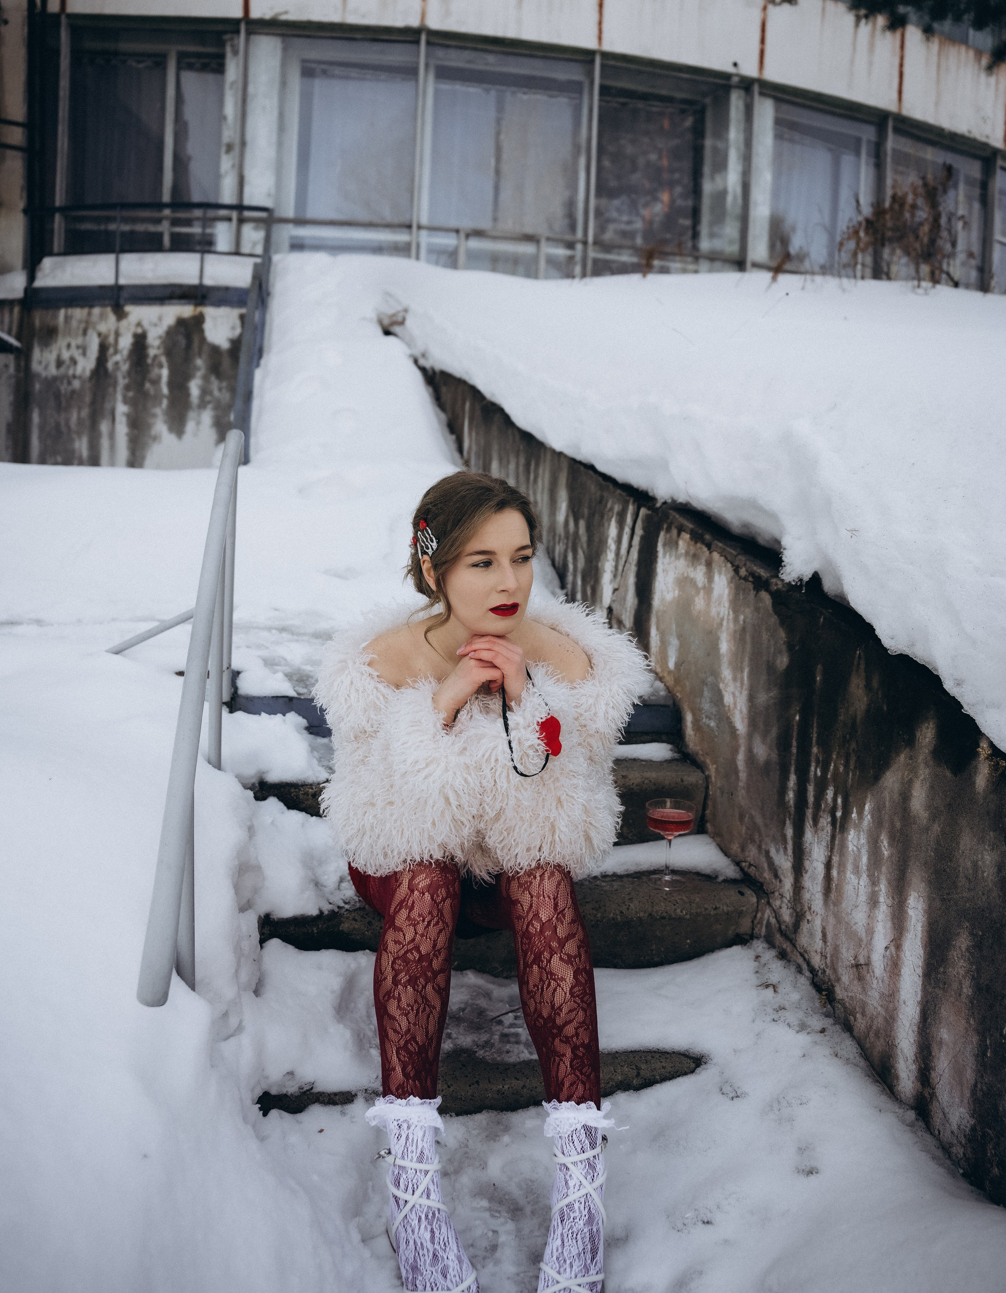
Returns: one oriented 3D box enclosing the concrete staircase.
[{"bbox_3d":[-0.010,0.480,2.128,1.080,0.613,1.108,1,5,-11],"label":"concrete staircase"}]

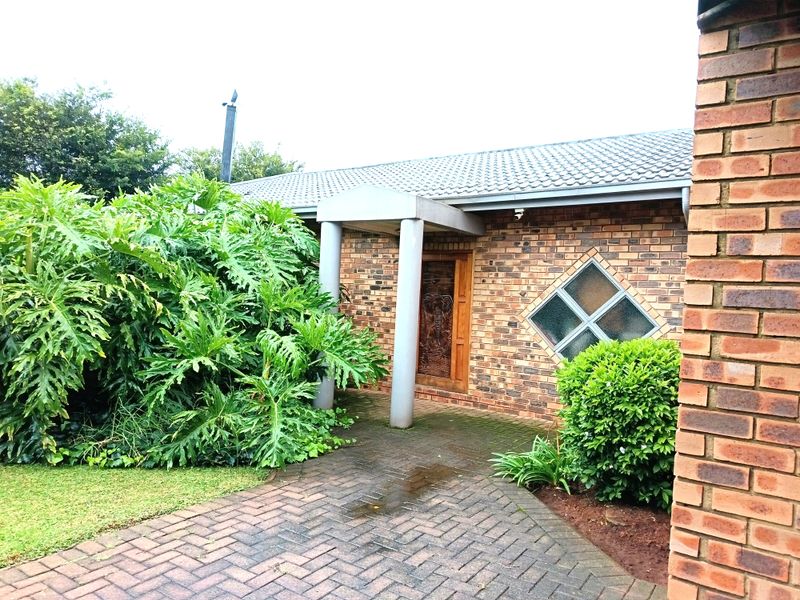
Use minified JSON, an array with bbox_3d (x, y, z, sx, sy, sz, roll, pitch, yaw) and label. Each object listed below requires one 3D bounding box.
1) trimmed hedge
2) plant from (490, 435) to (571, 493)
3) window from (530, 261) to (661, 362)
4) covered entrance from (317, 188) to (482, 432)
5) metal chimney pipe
[{"bbox_3d":[1.920,0.967,4.850,1.150,1.260,1.080,3,0,0],"label":"trimmed hedge"},{"bbox_3d":[1.151,1.412,4.820,0.650,0.430,0.560,3,0,0],"label":"plant"},{"bbox_3d":[2.392,0.282,7.023,1.660,1.620,0.100,3,0,36],"label":"window"},{"bbox_3d":[-0.030,0.028,7.709,1.670,2.970,1.780,3,0,36],"label":"covered entrance"},{"bbox_3d":[-4.856,-4.629,15.800,0.270,2.650,0.270,3,0,0],"label":"metal chimney pipe"}]

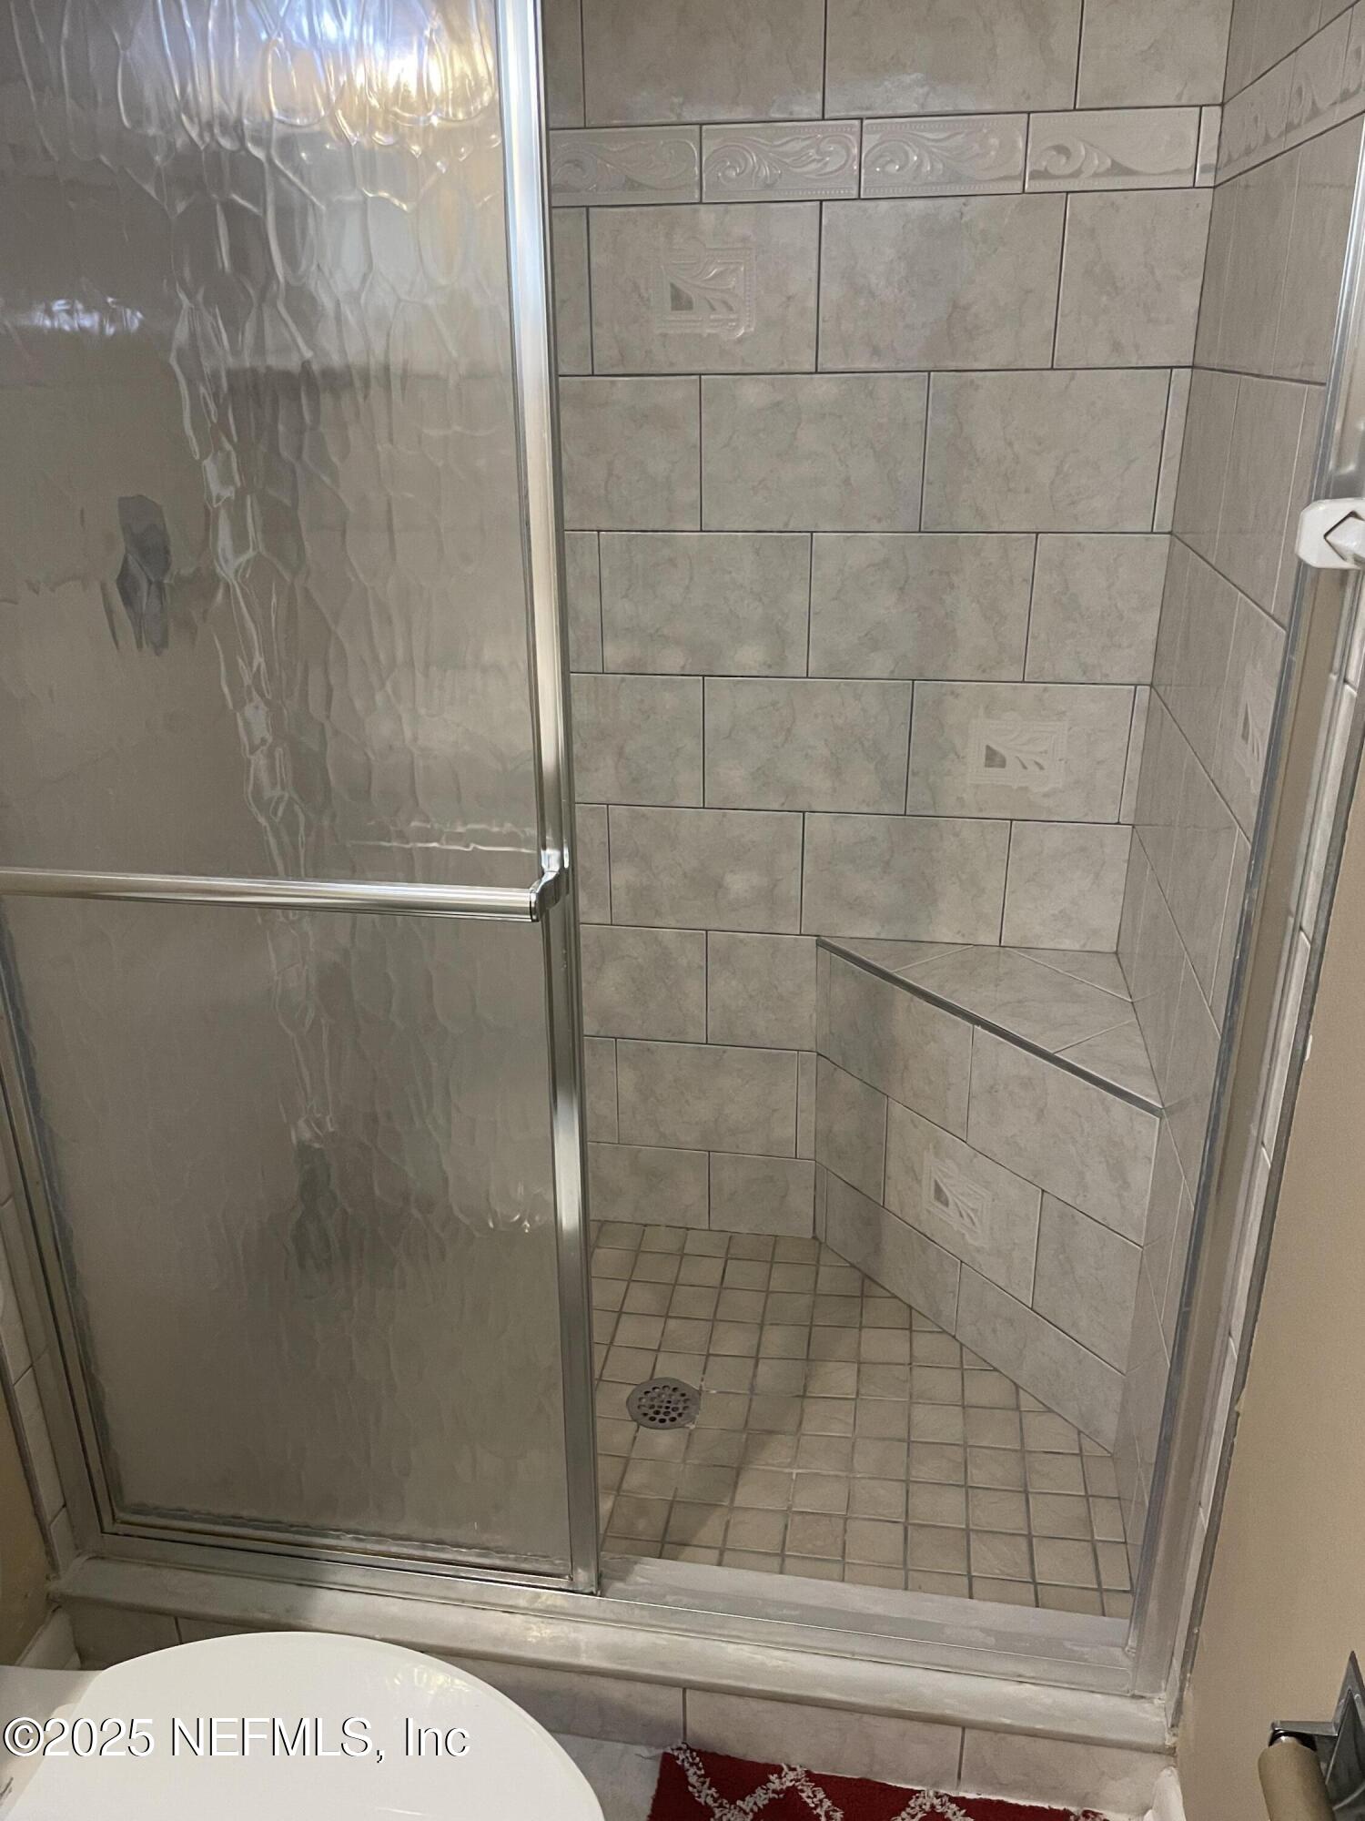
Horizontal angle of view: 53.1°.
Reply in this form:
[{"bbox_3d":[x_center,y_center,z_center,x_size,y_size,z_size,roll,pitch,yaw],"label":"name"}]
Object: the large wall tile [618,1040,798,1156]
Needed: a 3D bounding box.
[{"bbox_3d":[0.041,0.311,2.273,0.299,0.201,0.010,3,24,9],"label":"large wall tile"}]

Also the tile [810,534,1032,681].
[{"bbox_3d":[0.335,-0.429,1.936,0.304,0.203,0.010,3,23,9],"label":"tile"}]

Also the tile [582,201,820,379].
[{"bbox_3d":[0.028,-0.811,1.789,0.299,0.201,0.010,3,24,9],"label":"tile"}]

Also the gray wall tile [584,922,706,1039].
[{"bbox_3d":[-0.111,0.117,2.230,0.302,0.203,0.009,3,23,9],"label":"gray wall tile"}]

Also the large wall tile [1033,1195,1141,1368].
[{"bbox_3d":[0.551,0.504,1.864,0.010,0.199,0.156,-18,28,-34],"label":"large wall tile"}]

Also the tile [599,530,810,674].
[{"bbox_3d":[0.032,-0.441,1.969,0.300,0.202,0.009,3,23,9],"label":"tile"}]

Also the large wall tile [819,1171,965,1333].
[{"bbox_3d":[0.337,0.551,2.212,0.010,0.142,0.304,-16,28,-32],"label":"large wall tile"}]

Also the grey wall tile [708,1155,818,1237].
[{"bbox_3d":[0.138,0.490,2.362,0.179,0.155,0.010,3,23,9],"label":"grey wall tile"}]

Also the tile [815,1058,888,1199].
[{"bbox_3d":[0.277,0.354,2.216,0.010,0.203,0.164,-16,28,-32],"label":"tile"}]

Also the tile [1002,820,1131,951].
[{"bbox_3d":[0.577,-0.036,2.061,0.170,0.203,0.010,3,23,9],"label":"tile"}]

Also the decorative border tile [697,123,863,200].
[{"bbox_3d":[0.125,-0.949,1.737,0.200,0.085,0.009,3,23,9],"label":"decorative border tile"}]

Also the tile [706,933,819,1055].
[{"bbox_3d":[0.129,0.130,2.210,0.174,0.203,0.010,3,23,9],"label":"tile"}]

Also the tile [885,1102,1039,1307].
[{"bbox_3d":[0.408,0.423,2.011,0.009,0.201,0.302,-16,27,-32],"label":"tile"}]

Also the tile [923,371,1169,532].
[{"bbox_3d":[0.482,-0.613,1.831,0.304,0.203,0.010,3,23,9],"label":"tile"}]

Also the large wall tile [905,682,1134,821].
[{"bbox_3d":[0.484,-0.229,1.977,0.304,0.202,0.009,3,23,9],"label":"large wall tile"}]

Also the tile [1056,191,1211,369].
[{"bbox_3d":[0.561,-0.784,1.707,0.170,0.201,0.010,3,24,9],"label":"tile"}]

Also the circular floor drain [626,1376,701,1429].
[{"bbox_3d":[-0.027,0.723,2.001,0.108,0.008,0.108,-1,23,0],"label":"circular floor drain"}]

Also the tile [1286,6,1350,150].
[{"bbox_3d":[0.575,-0.743,1.228,0.010,0.083,0.198,3,24,9],"label":"tile"}]

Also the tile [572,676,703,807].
[{"bbox_3d":[-0.118,-0.263,2.087,0.304,0.203,0.010,3,23,9],"label":"tile"}]

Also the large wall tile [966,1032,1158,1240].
[{"bbox_3d":[0.506,0.297,1.843,0.010,0.192,0.304,-16,28,-32],"label":"large wall tile"}]

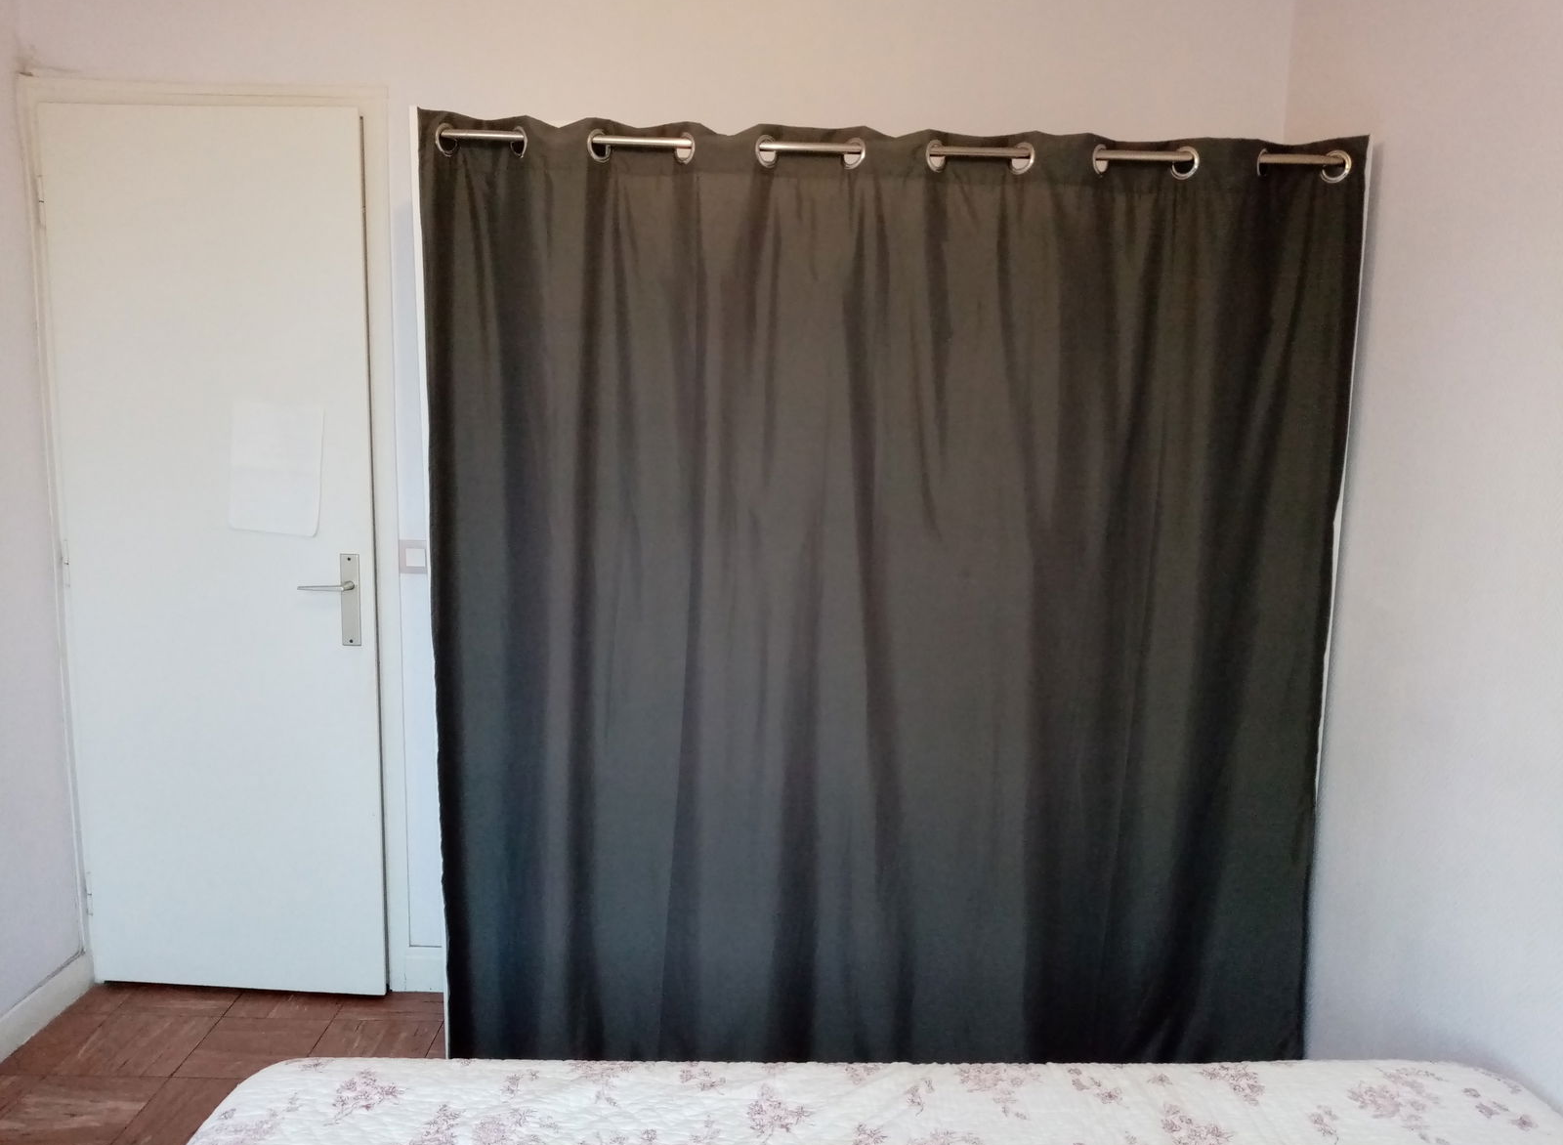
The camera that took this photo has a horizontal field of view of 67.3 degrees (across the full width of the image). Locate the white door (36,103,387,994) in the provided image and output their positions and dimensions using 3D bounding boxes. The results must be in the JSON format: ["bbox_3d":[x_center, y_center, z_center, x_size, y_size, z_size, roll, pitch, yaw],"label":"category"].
[{"bbox_3d":[-1.297,-0.004,2.735,0.720,2.060,0.050,2,8,3],"label":"white door"}]

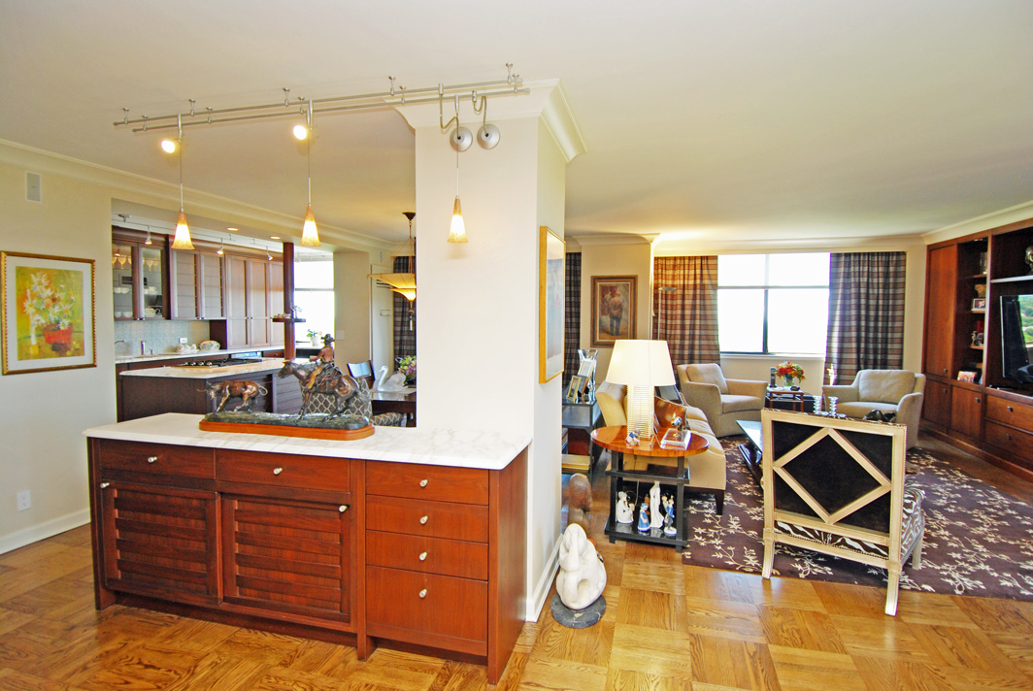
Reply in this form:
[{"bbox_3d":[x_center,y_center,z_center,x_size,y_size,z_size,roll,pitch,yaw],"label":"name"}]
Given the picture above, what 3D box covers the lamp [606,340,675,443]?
[{"bbox_3d":[0.829,0.292,3.464,0.455,0.655,0.430,1,3,15],"label":"lamp"}]

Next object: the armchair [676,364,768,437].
[{"bbox_3d":[2.666,0.687,6.722,0.810,0.810,0.770,-1,4,-20],"label":"armchair"}]

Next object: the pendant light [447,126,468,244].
[{"bbox_3d":[-0.252,-0.683,2.202,0.088,0.488,0.088,0,3,0],"label":"pendant light"}]

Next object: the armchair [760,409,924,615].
[{"bbox_3d":[1.821,0.811,2.894,0.650,0.960,0.710,3,4,41],"label":"armchair"}]

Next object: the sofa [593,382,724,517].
[{"bbox_3d":[1.297,0.739,4.747,0.950,0.855,1.900,1,4,15],"label":"sofa"}]

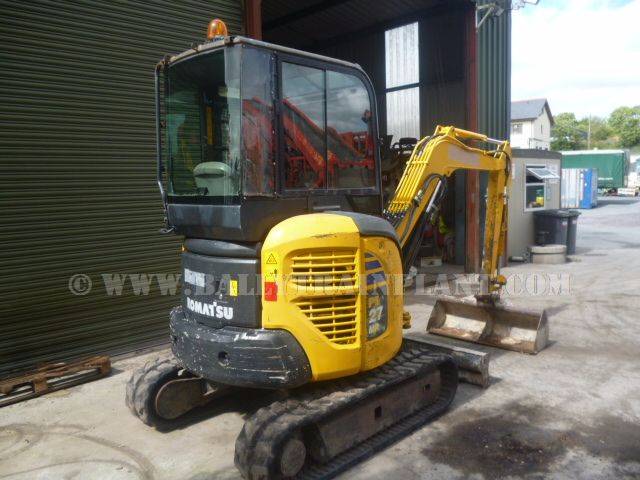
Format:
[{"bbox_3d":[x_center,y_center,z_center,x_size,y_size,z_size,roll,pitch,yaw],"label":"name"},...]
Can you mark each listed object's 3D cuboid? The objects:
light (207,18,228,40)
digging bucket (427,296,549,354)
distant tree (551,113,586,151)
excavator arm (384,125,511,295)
[{"bbox_3d":[-0.673,-1.376,3.400,0.138,0.170,0.138,-2,6,0],"label":"light"},{"bbox_3d":[1.745,0.857,5.450,1.180,0.400,0.390,3,8,42],"label":"digging bucket"},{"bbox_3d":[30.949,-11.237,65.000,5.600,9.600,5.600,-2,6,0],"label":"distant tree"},{"bbox_3d":[1.355,-0.216,5.195,0.340,1.780,2.330,5,7,42],"label":"excavator arm"}]

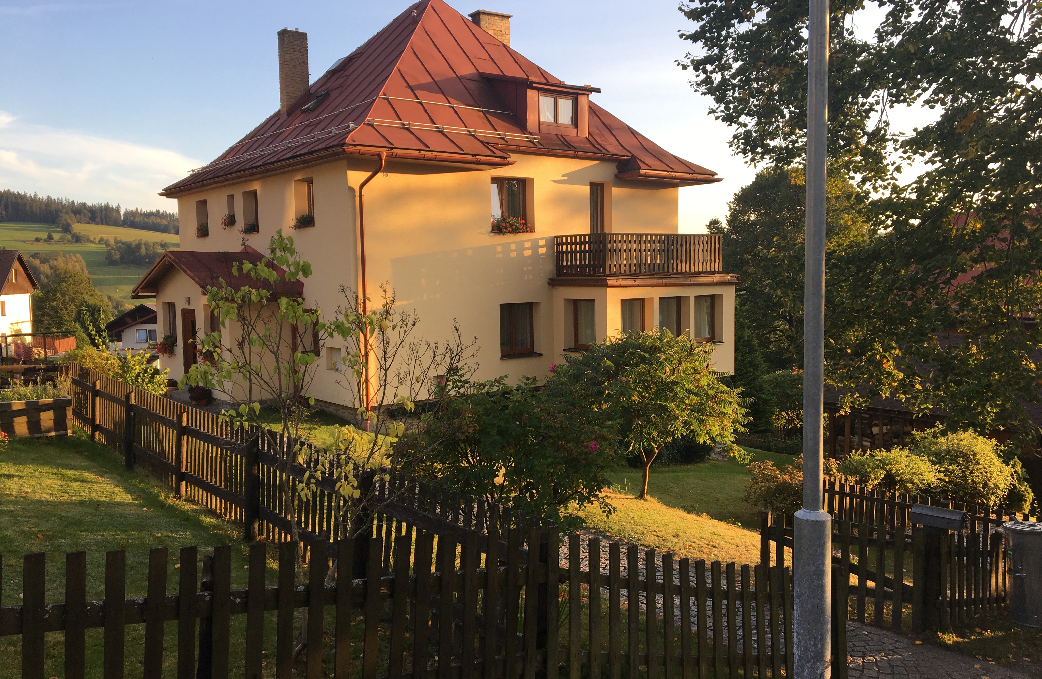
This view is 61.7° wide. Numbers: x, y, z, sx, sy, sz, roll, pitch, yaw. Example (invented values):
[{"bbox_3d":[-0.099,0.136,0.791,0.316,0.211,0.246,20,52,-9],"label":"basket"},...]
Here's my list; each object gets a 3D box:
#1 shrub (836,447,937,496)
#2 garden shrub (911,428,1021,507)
[{"bbox_3d":[4.913,1.888,11.700,1.300,0.900,1.150,-1,5,0],"label":"shrub"},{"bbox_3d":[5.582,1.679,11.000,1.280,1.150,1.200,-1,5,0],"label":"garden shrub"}]

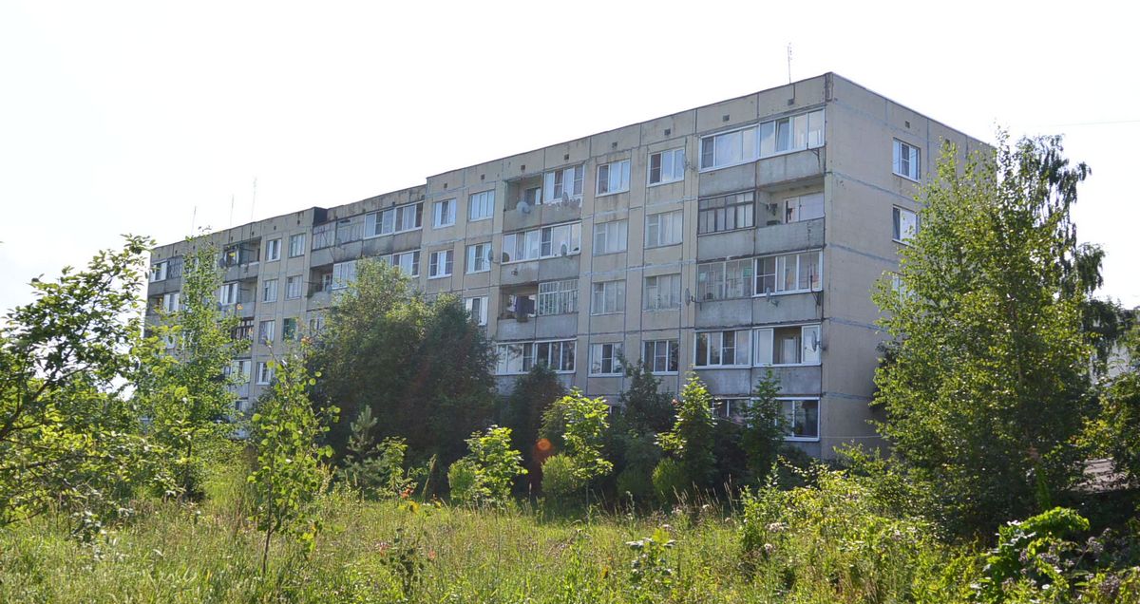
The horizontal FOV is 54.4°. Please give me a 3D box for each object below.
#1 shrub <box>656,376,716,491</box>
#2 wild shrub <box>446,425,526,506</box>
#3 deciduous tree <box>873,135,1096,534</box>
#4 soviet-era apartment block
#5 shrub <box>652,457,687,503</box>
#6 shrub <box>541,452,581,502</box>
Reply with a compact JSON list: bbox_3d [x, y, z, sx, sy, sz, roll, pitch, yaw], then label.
[{"bbox_3d":[3.026,3.566,29.285,1.618,3.195,1.538,2,-8,6],"label":"shrub"},{"bbox_3d":[-2.033,3.949,26.366,1.908,1.990,1.717,3,-8,-4],"label":"wild shrub"},{"bbox_3d":[9.336,0.668,24.887,5.159,9.100,4.901,0,-8,21],"label":"deciduous tree"},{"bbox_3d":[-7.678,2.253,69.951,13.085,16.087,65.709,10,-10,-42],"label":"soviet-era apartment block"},{"bbox_3d":[2.524,4.613,28.412,0.904,1.300,0.904,2,-8,5],"label":"shrub"},{"bbox_3d":[-0.278,4.402,27.409,0.990,1.345,0.941,3,-8,0],"label":"shrub"}]

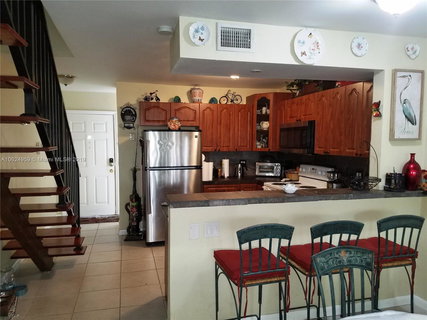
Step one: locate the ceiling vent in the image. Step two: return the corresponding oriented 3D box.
[{"bbox_3d":[0.176,-0.943,2.486,0.315,0.209,0.020,-1,4,-13],"label":"ceiling vent"}]

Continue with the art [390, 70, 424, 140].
[{"bbox_3d":[1.737,-0.487,2.885,0.335,0.630,0.035,-1,4,-15],"label":"art"}]

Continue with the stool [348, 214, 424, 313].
[{"bbox_3d":[1.357,0.902,2.616,0.440,1.020,0.460,-1,4,-15],"label":"stool"}]

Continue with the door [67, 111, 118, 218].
[{"bbox_3d":[-2.417,0.109,6.331,0.920,2.060,0.070,-1,4,-15],"label":"door"}]

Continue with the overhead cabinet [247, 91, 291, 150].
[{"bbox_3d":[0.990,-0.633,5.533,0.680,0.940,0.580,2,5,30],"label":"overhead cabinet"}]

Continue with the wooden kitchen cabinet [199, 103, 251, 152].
[{"bbox_3d":[0.180,-0.519,5.288,0.860,0.750,0.320,-1,4,-15],"label":"wooden kitchen cabinet"}]

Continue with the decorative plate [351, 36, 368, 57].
[{"bbox_3d":[1.236,-0.950,2.715,0.168,0.168,0.022,-1,4,-15],"label":"decorative plate"}]

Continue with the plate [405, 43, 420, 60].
[{"bbox_3d":[1.763,-0.960,2.849,0.164,0.151,0.020,-1,4,-13],"label":"plate"}]

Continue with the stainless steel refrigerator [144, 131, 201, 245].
[{"bbox_3d":[-0.675,0.394,5.122,0.845,1.680,0.740,-1,4,-15],"label":"stainless steel refrigerator"}]

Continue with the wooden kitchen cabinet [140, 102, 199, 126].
[{"bbox_3d":[-0.718,-0.722,5.165,0.920,0.370,0.330,-1,4,-15],"label":"wooden kitchen cabinet"}]

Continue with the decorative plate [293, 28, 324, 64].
[{"bbox_3d":[0.777,-0.922,2.620,0.282,0.282,0.030,-1,4,-13],"label":"decorative plate"}]

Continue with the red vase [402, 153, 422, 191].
[{"bbox_3d":[1.772,0.111,2.858,0.150,0.335,0.150,-1,4,-13],"label":"red vase"}]

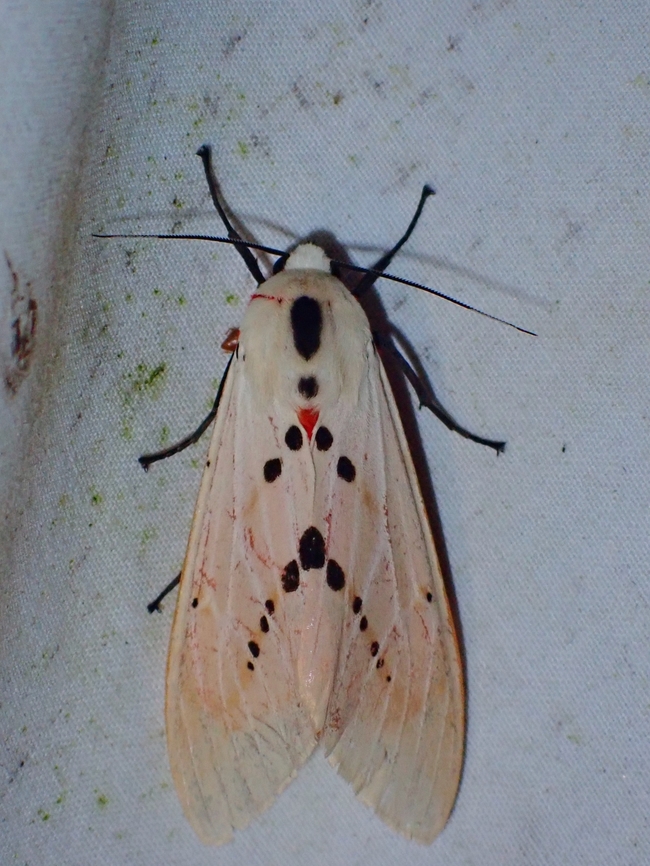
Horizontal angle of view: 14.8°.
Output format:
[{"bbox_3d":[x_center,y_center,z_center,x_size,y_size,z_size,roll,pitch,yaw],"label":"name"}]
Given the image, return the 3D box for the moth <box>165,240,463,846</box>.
[{"bbox_3d":[-0.001,0.006,0.145,0.017,0.035,0.009,-2,0,0],"label":"moth"}]

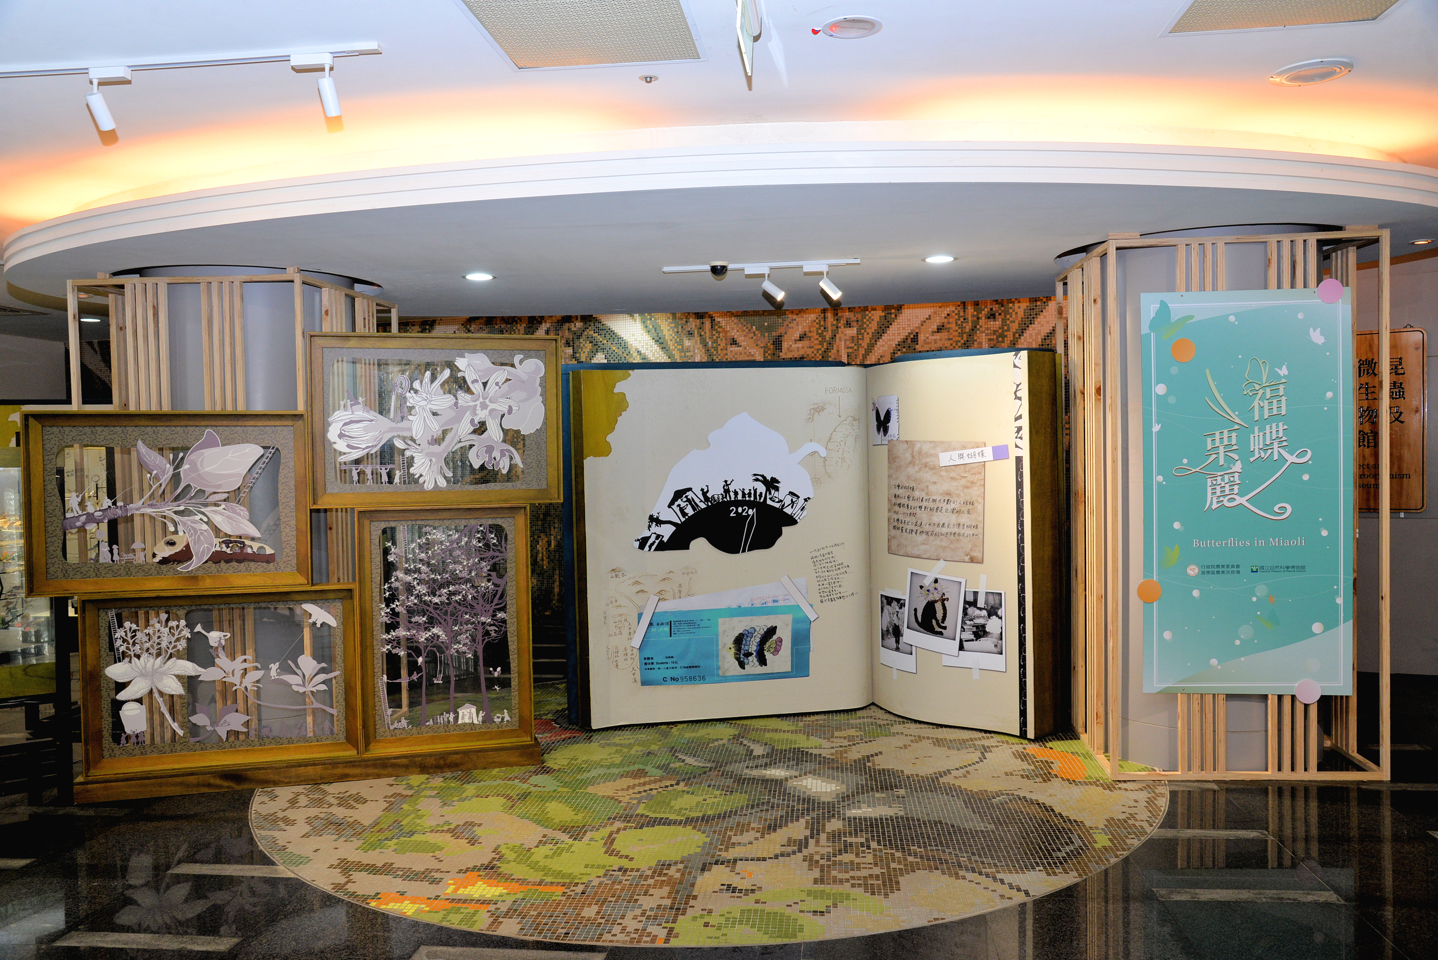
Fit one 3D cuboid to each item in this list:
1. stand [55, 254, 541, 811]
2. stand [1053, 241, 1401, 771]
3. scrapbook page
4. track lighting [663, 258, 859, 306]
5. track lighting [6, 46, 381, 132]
[{"bbox_3d":[-1.963,0.363,5.377,2.396,2.120,0.320,-1,2,-13],"label":"stand"},{"bbox_3d":[2.427,0.108,5.571,1.206,2.457,1.170,-1,2,6],"label":"stand"},{"bbox_3d":[0.509,0.340,6.377,2.730,2.020,0.818,-1,2,9],"label":"scrapbook page"},{"bbox_3d":[0.215,-0.999,5.673,1.000,0.195,0.110,-1,2,8],"label":"track lighting"},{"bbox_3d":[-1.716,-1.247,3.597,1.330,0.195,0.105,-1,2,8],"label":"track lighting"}]

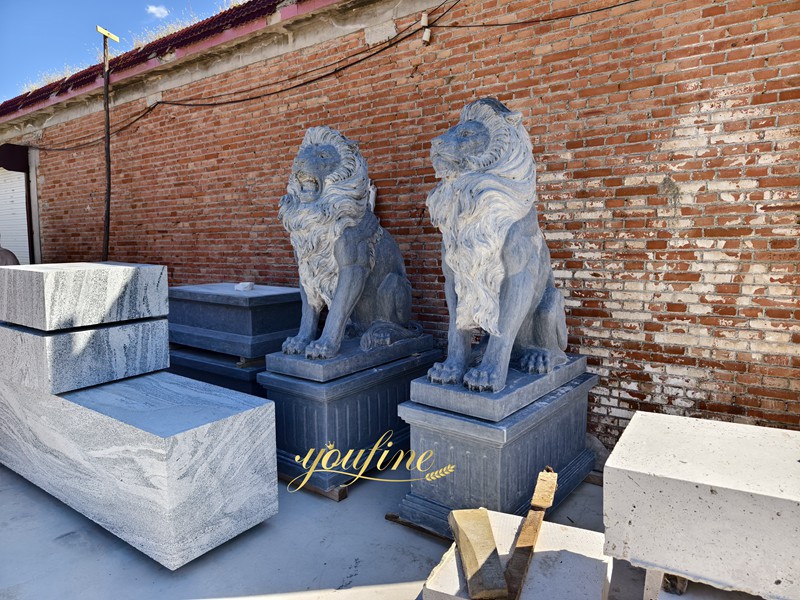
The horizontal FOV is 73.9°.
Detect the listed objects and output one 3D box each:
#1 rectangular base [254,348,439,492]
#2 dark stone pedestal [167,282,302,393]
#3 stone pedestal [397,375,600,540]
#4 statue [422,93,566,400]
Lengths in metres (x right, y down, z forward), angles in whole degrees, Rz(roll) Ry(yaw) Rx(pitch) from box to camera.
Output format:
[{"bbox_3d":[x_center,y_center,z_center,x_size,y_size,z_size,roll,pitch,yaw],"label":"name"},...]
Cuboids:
[{"bbox_3d":[-0.286,0.719,3.651,0.594,0.604,1.233,4,7,36],"label":"rectangular base"},{"bbox_3d":[-1.490,0.412,4.879,1.395,1.020,0.793,4,8,36],"label":"dark stone pedestal"},{"bbox_3d":[0.608,0.734,2.989,0.594,0.693,1.233,4,7,38],"label":"stone pedestal"},{"bbox_3d":[0.574,-0.329,2.980,0.512,1.487,1.033,5,8,38],"label":"statue"}]

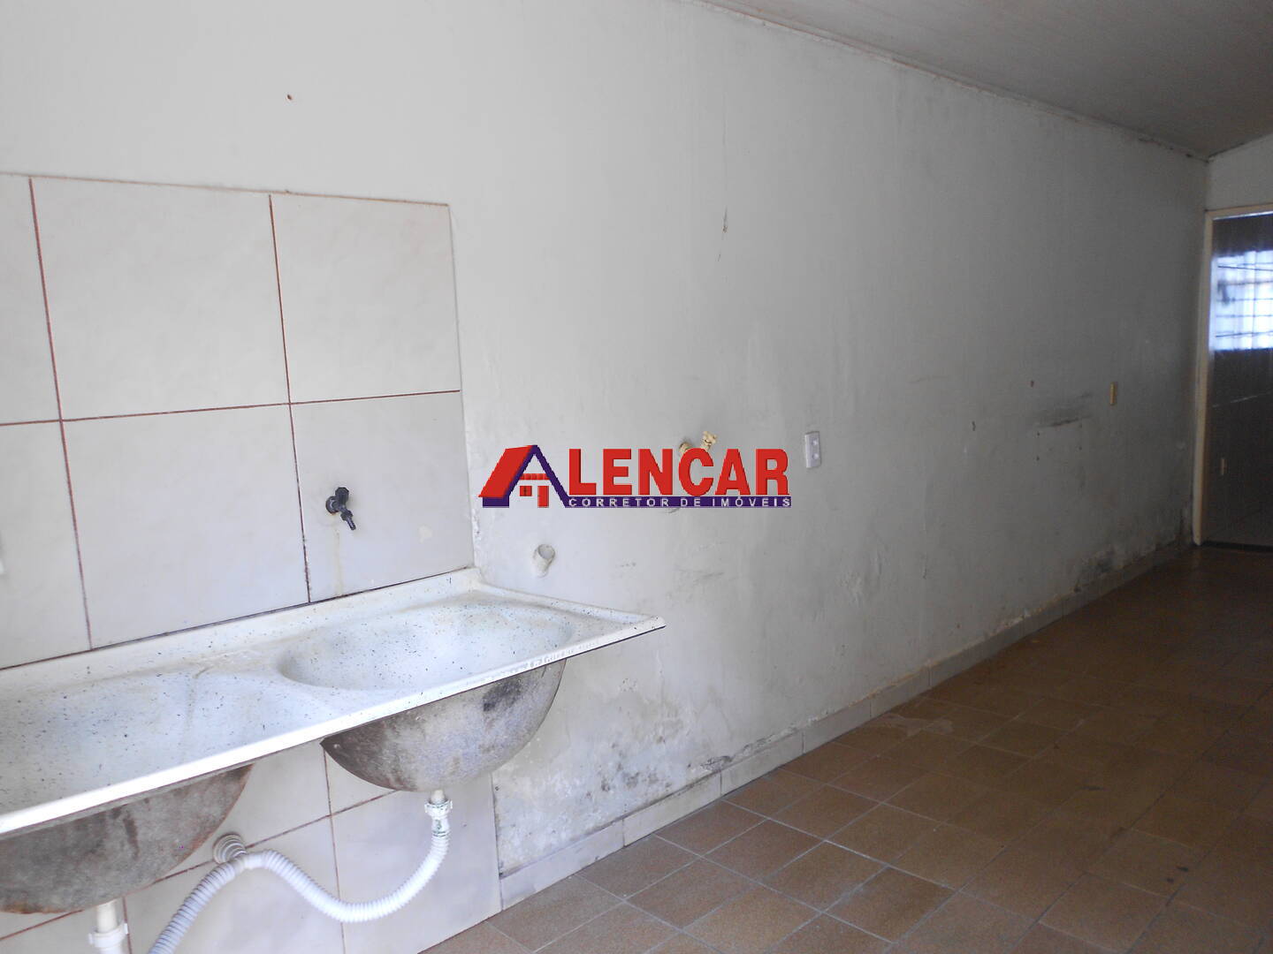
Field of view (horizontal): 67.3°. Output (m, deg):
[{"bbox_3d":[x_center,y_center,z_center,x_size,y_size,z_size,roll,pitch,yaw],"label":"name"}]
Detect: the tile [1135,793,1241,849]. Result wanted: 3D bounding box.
[{"bbox_3d":[1.600,1.008,2.774,0.296,0.010,0.203,-9,9,-43],"label":"tile"}]

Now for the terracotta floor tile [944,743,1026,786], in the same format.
[{"bbox_3d":[1.172,0.980,3.228,0.296,0.010,0.203,-9,9,-43],"label":"terracotta floor tile"}]

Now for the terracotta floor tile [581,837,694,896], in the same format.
[{"bbox_3d":[0.009,1.106,2.712,0.296,0.010,0.203,-9,9,-43],"label":"terracotta floor tile"}]

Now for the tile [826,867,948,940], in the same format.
[{"bbox_3d":[0.648,1.084,2.434,0.294,0.010,0.201,-9,9,-43],"label":"tile"}]

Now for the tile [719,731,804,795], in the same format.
[{"bbox_3d":[0.427,0.960,3.230,0.431,0.083,0.010,-9,9,-43],"label":"tile"}]

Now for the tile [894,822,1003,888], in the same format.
[{"bbox_3d":[0.866,1.048,2.636,0.294,0.010,0.201,-9,9,-43],"label":"tile"}]

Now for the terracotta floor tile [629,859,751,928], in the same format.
[{"bbox_3d":[0.149,1.123,2.579,0.297,0.010,0.203,-10,9,-42],"label":"terracotta floor tile"}]

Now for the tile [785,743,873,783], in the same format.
[{"bbox_3d":[0.661,0.986,3.289,0.294,0.010,0.201,-9,9,-43],"label":"tile"}]

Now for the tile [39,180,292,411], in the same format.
[{"bbox_3d":[-0.915,-0.350,1.882,0.428,0.437,0.009,-10,9,-42],"label":"tile"}]

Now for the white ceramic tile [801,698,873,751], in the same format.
[{"bbox_3d":[0.743,0.908,3.524,0.432,0.083,0.010,-9,9,-43],"label":"white ceramic tile"}]

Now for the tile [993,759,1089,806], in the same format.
[{"bbox_3d":[1.301,0.976,3.041,0.294,0.010,0.201,-9,9,-43],"label":"tile"}]

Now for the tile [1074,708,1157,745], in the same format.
[{"bbox_3d":[1.760,0.919,3.507,0.297,0.010,0.203,-10,9,-42],"label":"tile"}]

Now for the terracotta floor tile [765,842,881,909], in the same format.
[{"bbox_3d":[0.508,1.076,2.585,0.294,0.010,0.201,-9,9,-43],"label":"terracotta floor tile"}]

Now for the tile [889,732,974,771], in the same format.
[{"bbox_3d":[1.019,0.958,3.341,0.294,0.010,0.201,-9,9,-43],"label":"tile"}]

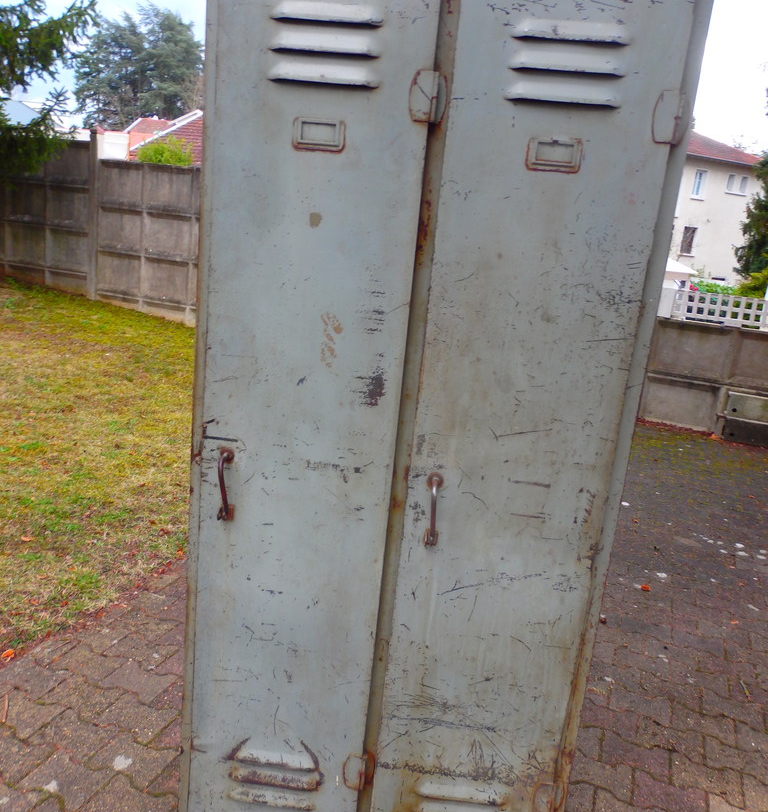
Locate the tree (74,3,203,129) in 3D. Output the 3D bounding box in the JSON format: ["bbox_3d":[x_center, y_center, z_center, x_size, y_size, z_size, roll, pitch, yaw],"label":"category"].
[{"bbox_3d":[-12.428,-14.719,37.520,6.792,10.476,6.792,1,15,-19],"label":"tree"}]

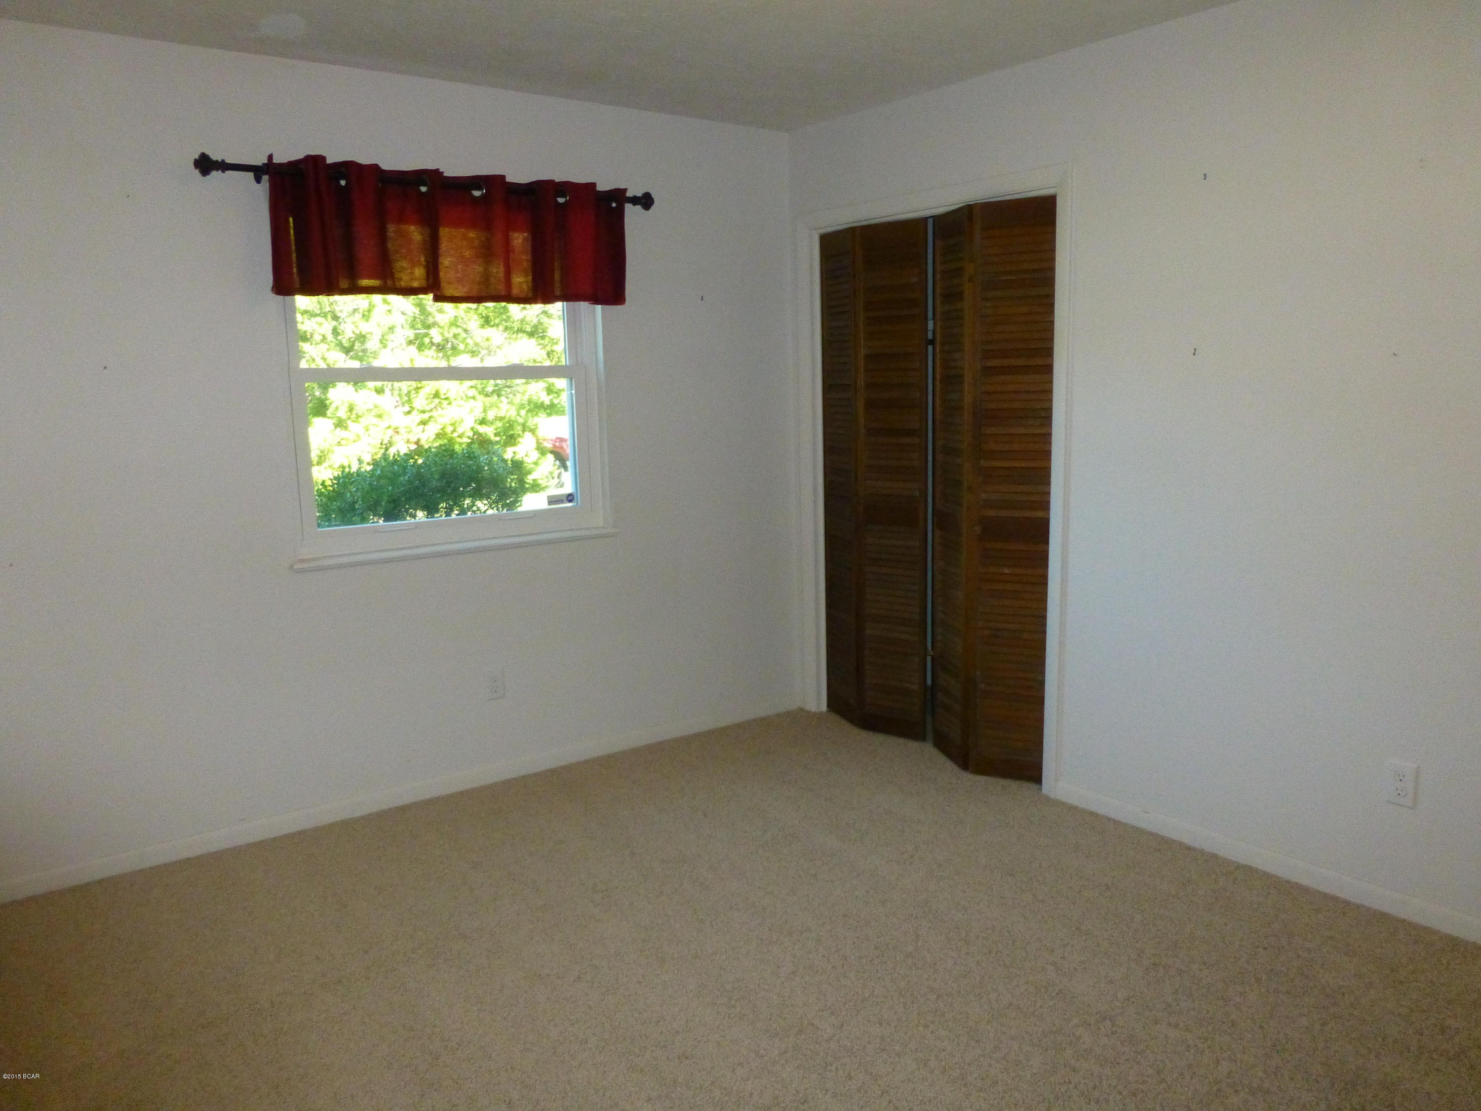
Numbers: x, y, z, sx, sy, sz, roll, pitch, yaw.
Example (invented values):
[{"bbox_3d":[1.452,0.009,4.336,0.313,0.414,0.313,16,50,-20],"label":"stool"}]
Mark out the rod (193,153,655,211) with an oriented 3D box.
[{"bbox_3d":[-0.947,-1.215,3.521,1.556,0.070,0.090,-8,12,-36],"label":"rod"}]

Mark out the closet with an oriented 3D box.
[{"bbox_3d":[0.666,-0.242,4.055,0.150,2.000,1.205,-8,12,-36],"label":"closet"}]

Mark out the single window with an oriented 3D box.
[{"bbox_3d":[-0.981,-0.592,3.734,1.140,1.150,0.110,-8,12,-36],"label":"single window"}]

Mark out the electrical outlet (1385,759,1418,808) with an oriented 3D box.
[{"bbox_3d":[1.718,0.594,2.779,0.010,0.115,0.070,-8,12,-36],"label":"electrical outlet"}]

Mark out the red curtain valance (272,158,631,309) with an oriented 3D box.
[{"bbox_3d":[-0.918,-1.058,3.556,1.240,0.415,0.100,-8,12,-36],"label":"red curtain valance"}]

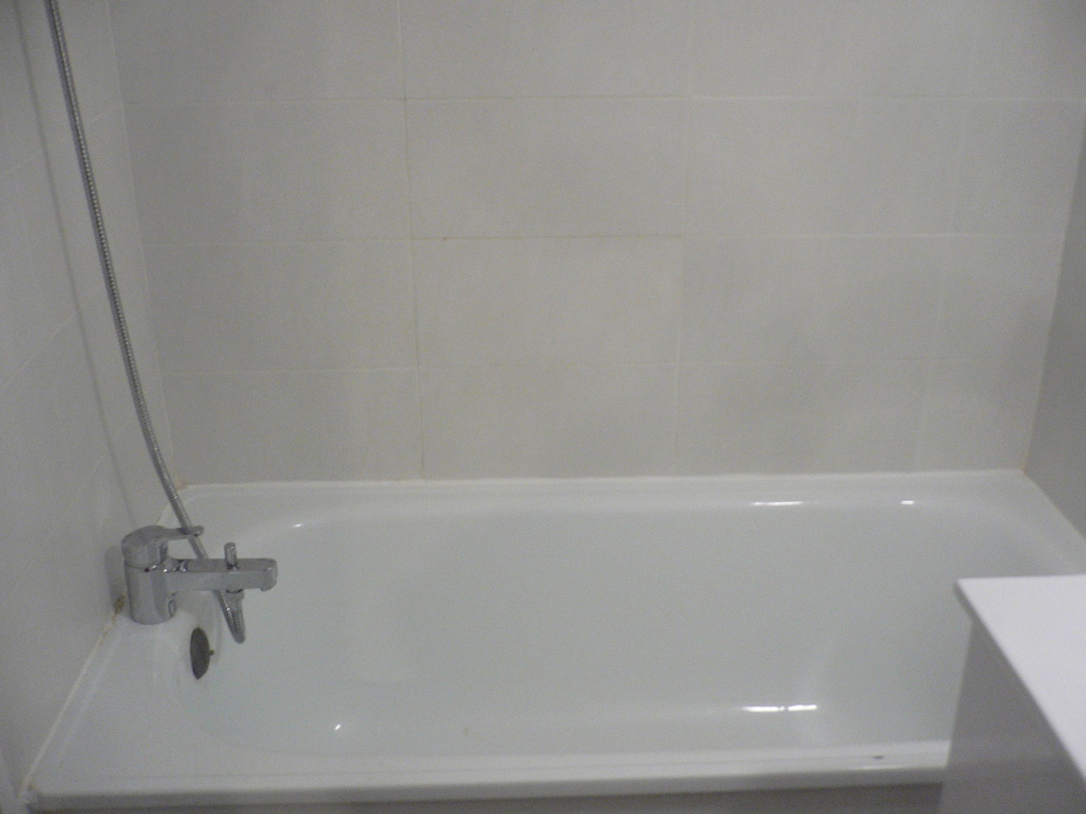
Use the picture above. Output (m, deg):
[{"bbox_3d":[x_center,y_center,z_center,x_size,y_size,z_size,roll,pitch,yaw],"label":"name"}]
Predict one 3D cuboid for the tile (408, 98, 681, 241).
[{"bbox_3d":[0.007,-0.341,1.588,0.397,0.197,0.010,-1,23,-2],"label":"tile"}]

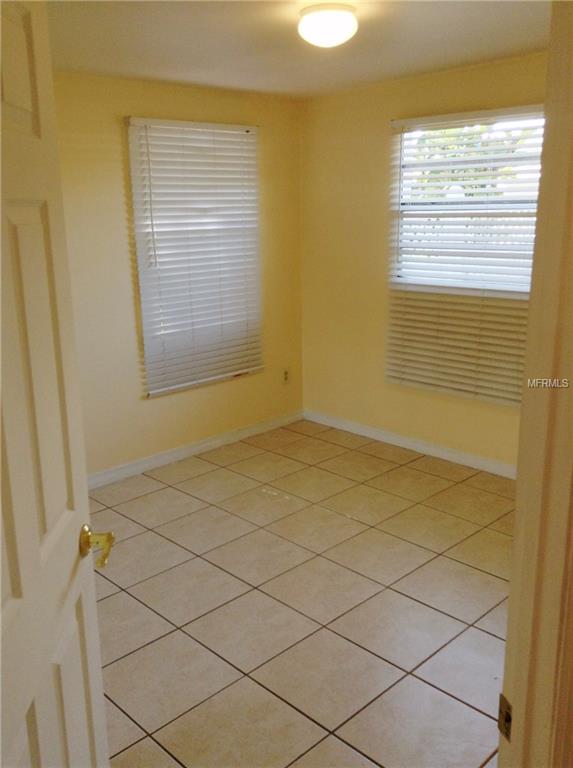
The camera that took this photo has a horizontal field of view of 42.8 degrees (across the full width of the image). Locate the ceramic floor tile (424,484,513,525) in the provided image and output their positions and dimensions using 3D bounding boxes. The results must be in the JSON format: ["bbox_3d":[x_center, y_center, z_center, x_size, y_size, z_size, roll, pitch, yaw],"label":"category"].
[{"bbox_3d":[1.023,0.659,4.004,0.402,0.010,0.402,-15,21,-42],"label":"ceramic floor tile"}]

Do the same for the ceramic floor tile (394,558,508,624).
[{"bbox_3d":[0.729,0.890,3.182,0.403,0.010,0.403,-15,21,-42],"label":"ceramic floor tile"}]

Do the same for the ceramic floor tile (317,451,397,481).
[{"bbox_3d":[0.452,0.517,4.566,0.402,0.010,0.402,-15,21,-42],"label":"ceramic floor tile"}]

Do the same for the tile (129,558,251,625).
[{"bbox_3d":[-0.428,0.919,3.251,0.407,0.010,0.407,-15,21,-42],"label":"tile"}]

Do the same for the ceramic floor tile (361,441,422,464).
[{"bbox_3d":[0.669,0.464,4.841,0.233,0.010,0.407,-15,21,-42],"label":"ceramic floor tile"}]

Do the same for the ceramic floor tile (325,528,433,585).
[{"bbox_3d":[0.443,0.816,3.455,0.402,0.010,0.402,-15,21,-42],"label":"ceramic floor tile"}]

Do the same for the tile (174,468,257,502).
[{"bbox_3d":[-0.411,0.604,4.308,0.403,0.010,0.403,-15,21,-42],"label":"tile"}]

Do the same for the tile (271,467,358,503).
[{"bbox_3d":[0.162,0.595,4.292,0.402,0.010,0.402,-15,21,-42],"label":"tile"}]

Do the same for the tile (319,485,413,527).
[{"bbox_3d":[0.449,0.667,4.019,0.403,0.010,0.403,-15,21,-42],"label":"tile"}]

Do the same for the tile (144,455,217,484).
[{"bbox_3d":[-0.652,0.543,4.546,0.403,0.010,0.277,-15,21,-42],"label":"tile"}]

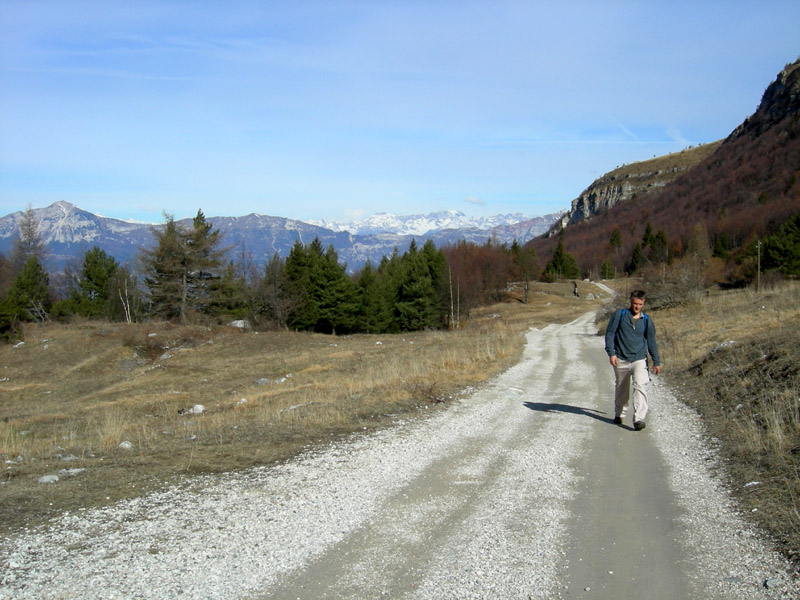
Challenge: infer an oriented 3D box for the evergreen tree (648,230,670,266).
[{"bbox_3d":[50.040,-10.260,170.000,4.650,7.160,4.650,0,2,0],"label":"evergreen tree"}]

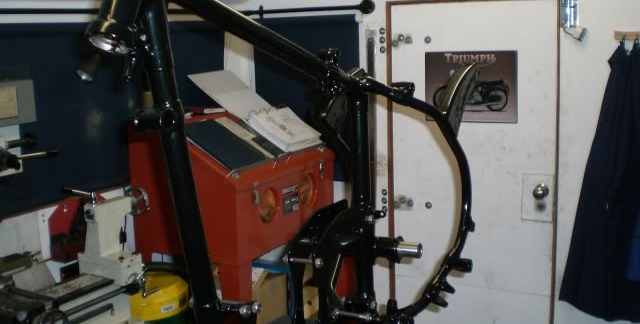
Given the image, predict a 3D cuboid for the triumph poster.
[{"bbox_3d":[0.649,-0.323,3.006,0.402,0.301,0.010,4,11,28],"label":"triumph poster"}]

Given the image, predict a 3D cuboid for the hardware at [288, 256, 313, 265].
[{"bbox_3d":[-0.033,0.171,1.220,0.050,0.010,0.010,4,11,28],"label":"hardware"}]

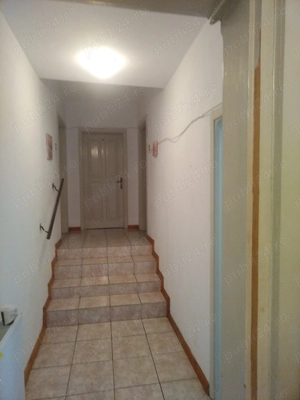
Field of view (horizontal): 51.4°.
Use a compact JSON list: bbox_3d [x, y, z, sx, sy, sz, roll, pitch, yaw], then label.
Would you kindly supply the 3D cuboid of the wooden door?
[{"bbox_3d":[-0.951,-0.387,6.487,0.804,1.991,0.048,-1,3,-9],"label":"wooden door"}]

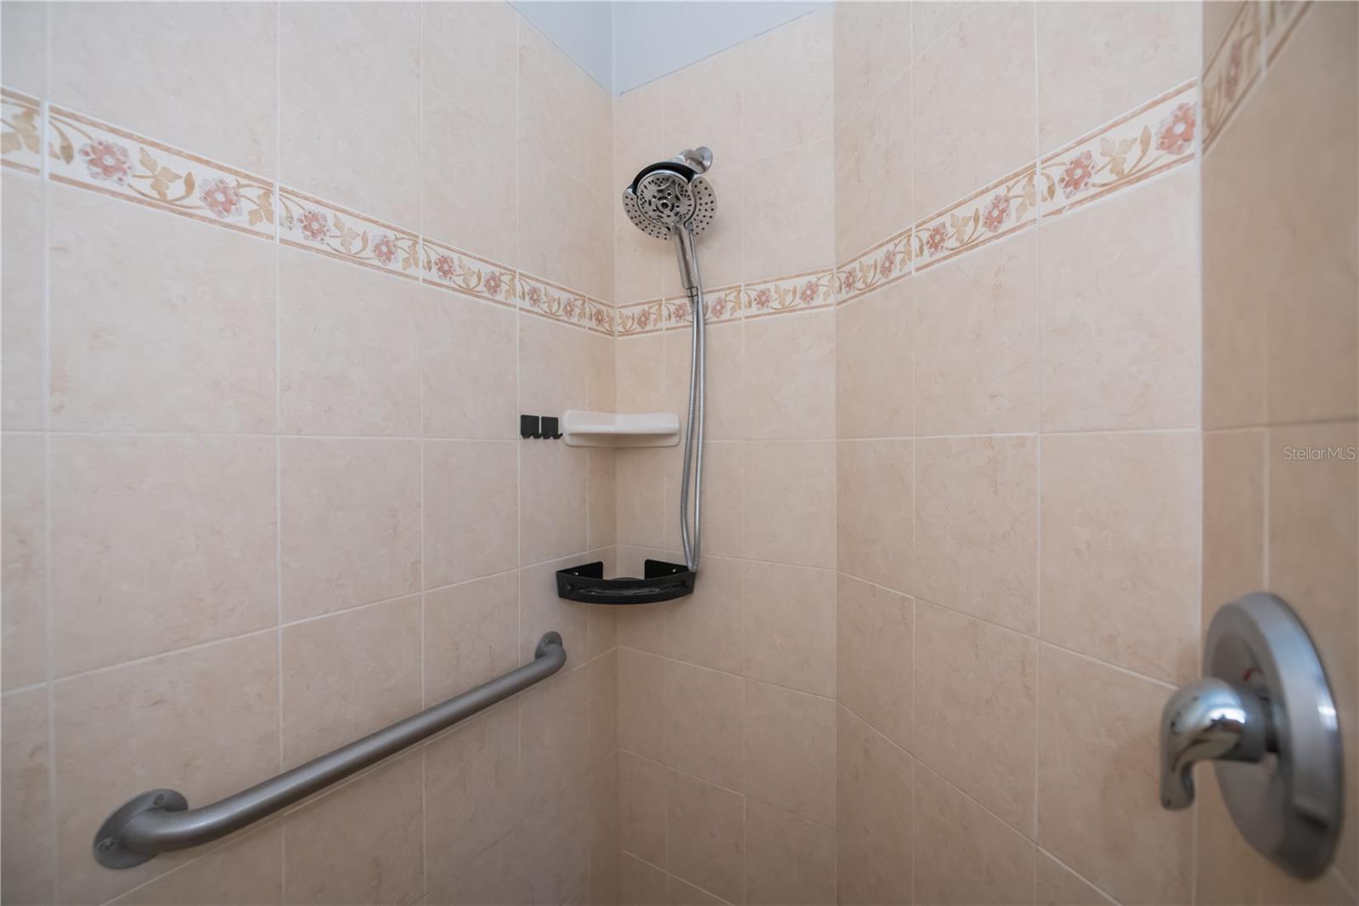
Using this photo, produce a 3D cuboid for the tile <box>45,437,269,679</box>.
[{"bbox_3d":[-0.588,0.106,0.621,0.010,0.251,0.197,0,0,32],"label":"tile"}]

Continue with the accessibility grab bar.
[{"bbox_3d":[-0.407,0.418,0.832,0.080,0.077,0.689,0,1,32],"label":"accessibility grab bar"}]

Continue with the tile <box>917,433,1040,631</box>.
[{"bbox_3d":[0.411,0.102,0.746,0.010,0.252,0.198,0,0,-20],"label":"tile"}]

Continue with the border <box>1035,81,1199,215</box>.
[{"bbox_3d":[0.467,-0.319,0.570,0.010,0.076,0.149,0,0,-20],"label":"border"}]

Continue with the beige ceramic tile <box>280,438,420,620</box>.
[{"bbox_3d":[-0.478,0.104,0.785,0.010,0.249,0.195,0,0,32],"label":"beige ceramic tile"}]

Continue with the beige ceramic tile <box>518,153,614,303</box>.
[{"bbox_3d":[-0.242,-0.490,1.180,0.010,0.254,0.310,0,1,32],"label":"beige ceramic tile"}]

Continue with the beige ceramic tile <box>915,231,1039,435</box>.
[{"bbox_3d":[0.413,-0.153,0.747,0.010,0.254,0.199,0,1,-20],"label":"beige ceramic tile"}]

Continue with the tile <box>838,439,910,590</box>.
[{"bbox_3d":[0.343,0.101,0.934,0.010,0.252,0.197,0,0,-20],"label":"tile"}]

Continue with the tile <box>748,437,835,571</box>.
[{"bbox_3d":[0.222,0.101,1.077,0.193,0.251,0.010,0,0,31],"label":"tile"}]

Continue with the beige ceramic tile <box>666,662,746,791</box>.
[{"bbox_3d":[0.056,0.609,1.190,0.198,0.252,0.010,0,1,32],"label":"beige ceramic tile"}]

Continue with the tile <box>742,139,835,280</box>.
[{"bbox_3d":[0.219,-0.482,1.066,0.190,0.246,0.010,0,0,32],"label":"tile"}]

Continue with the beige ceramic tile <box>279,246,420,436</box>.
[{"bbox_3d":[-0.478,-0.148,0.783,0.010,0.249,0.195,0,0,32],"label":"beige ceramic tile"}]

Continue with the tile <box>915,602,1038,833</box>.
[{"bbox_3d":[0.414,0.359,0.752,0.010,0.254,0.199,0,1,-20],"label":"tile"}]

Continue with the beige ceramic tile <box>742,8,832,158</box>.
[{"bbox_3d":[0.219,-0.733,1.064,0.190,0.251,0.010,0,0,32],"label":"beige ceramic tile"}]

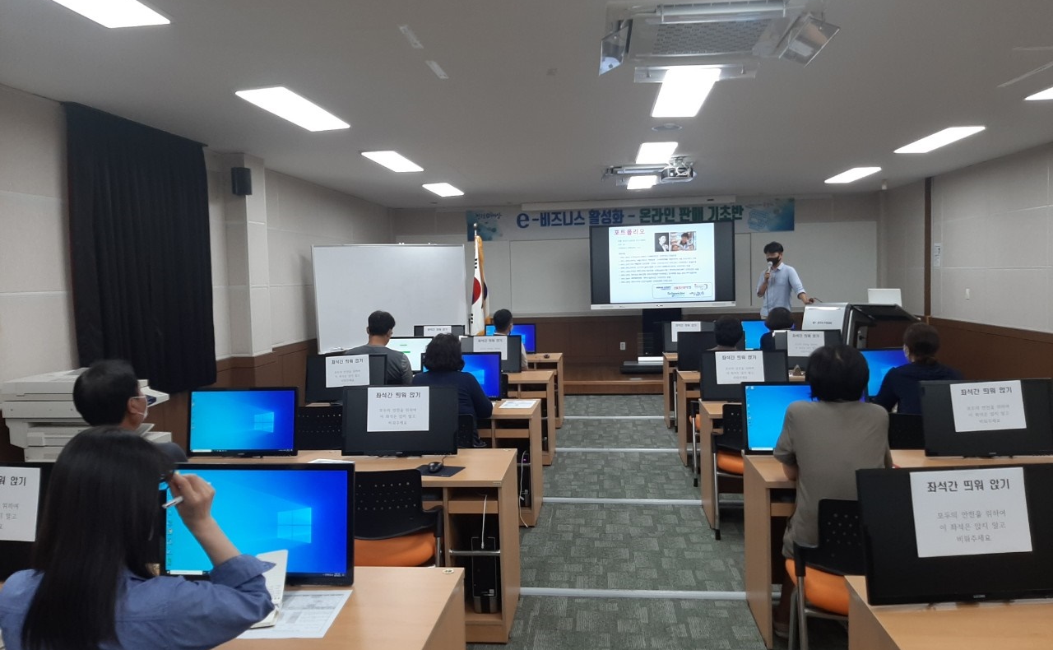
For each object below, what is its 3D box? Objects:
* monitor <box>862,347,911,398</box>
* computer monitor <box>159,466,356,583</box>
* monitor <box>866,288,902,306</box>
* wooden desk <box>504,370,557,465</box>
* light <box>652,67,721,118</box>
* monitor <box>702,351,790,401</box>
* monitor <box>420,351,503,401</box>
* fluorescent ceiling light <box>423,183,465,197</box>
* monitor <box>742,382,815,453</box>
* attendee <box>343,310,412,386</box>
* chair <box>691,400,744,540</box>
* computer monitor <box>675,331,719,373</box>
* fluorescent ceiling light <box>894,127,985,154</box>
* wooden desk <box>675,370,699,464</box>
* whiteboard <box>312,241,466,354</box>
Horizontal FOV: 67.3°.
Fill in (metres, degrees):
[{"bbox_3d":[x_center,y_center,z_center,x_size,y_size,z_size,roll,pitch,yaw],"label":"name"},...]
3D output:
[{"bbox_3d":[2.202,0.321,5.038,0.558,0.355,0.170,-2,4,-2],"label":"monitor"},{"bbox_3d":[-0.771,0.569,2.273,0.565,0.338,0.070,-1,-4,4],"label":"computer monitor"},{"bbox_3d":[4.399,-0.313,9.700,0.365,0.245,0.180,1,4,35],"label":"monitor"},{"bbox_3d":[-0.569,0.824,6.967,1.600,0.720,0.600,-1,4,6],"label":"wooden desk"},{"bbox_3d":[0.978,-1.449,4.955,0.310,0.050,1.310,-1,4,6],"label":"light"},{"bbox_3d":[1.413,0.335,5.125,0.558,0.355,0.170,-1,4,3],"label":"monitor"},{"bbox_3d":[-0.444,0.361,5.440,0.558,0.355,0.170,-1,4,7],"label":"monitor"},{"bbox_3d":[-1.010,-1.681,9.759,0.300,0.070,1.220,-1,4,5],"label":"fluorescent ceiling light"},{"bbox_3d":[1.276,0.430,3.635,0.558,0.355,0.170,-1,4,5],"label":"monitor"},{"bbox_3d":[-1.173,0.564,6.547,0.540,1.320,0.720,-1,4,6],"label":"attendee"},{"bbox_3d":[1.397,0.862,4.861,0.570,0.810,0.530,-1,4,6],"label":"chair"},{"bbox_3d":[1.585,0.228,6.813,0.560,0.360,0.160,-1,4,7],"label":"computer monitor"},{"bbox_3d":[3.818,-1.726,7.367,0.305,0.060,1.240,-1,3,6],"label":"fluorescent ceiling light"},{"bbox_3d":[2.101,0.754,6.578,1.600,0.705,0.580,-1,3,6],"label":"wooden desk"},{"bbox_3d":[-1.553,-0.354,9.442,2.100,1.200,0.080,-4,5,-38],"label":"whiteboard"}]

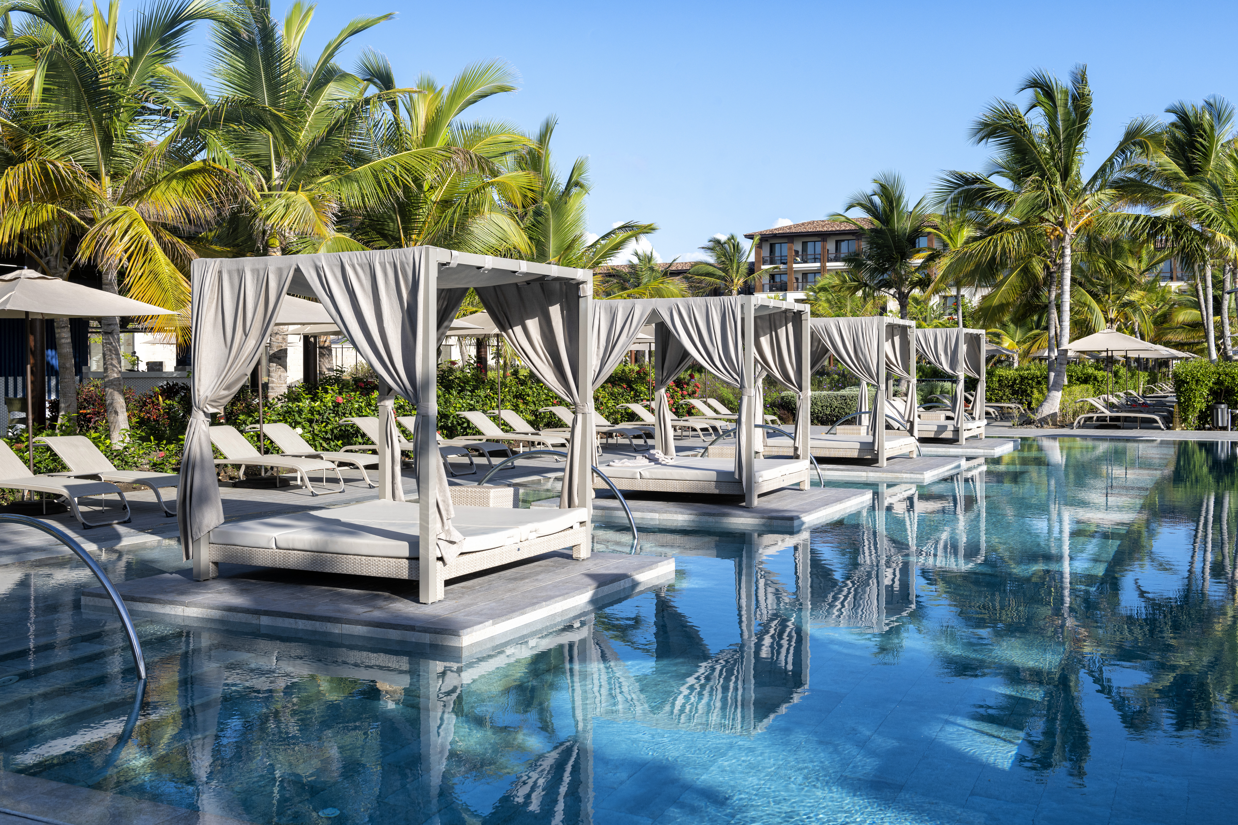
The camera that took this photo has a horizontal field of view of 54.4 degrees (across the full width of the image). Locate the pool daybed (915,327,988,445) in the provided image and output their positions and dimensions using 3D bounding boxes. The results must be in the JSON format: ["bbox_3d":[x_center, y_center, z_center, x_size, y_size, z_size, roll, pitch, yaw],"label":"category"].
[{"bbox_3d":[5.947,-0.522,23.517,2.009,2.160,2.094,1,2,26],"label":"pool daybed"}]

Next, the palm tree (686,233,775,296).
[{"bbox_3d":[5.941,-5.226,64.000,4.732,8.688,4.732,0,2,0],"label":"palm tree"}]

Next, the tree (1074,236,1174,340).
[{"bbox_3d":[18.375,-3.479,44.245,4.100,6.500,4.100,1,2,23],"label":"tree"}]

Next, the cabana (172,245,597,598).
[{"bbox_3d":[-1.527,0.036,8.509,1.921,2.130,2.044,1,2,27],"label":"cabana"}]

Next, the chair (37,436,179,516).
[{"bbox_3d":[-5.014,0.603,12.150,1.920,0.750,0.620,1,2,27],"label":"chair"}]

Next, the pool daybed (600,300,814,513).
[{"bbox_3d":[0.924,-0.153,13.611,2.009,2.160,2.094,1,2,26],"label":"pool daybed"}]

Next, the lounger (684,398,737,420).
[{"bbox_3d":[2.282,0.070,27.023,2.013,0.736,0.638,1,2,26],"label":"lounger"}]

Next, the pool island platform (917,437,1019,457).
[{"bbox_3d":[5.995,0.646,23.275,2.945,0.157,2.847,1,2,26],"label":"pool island platform"}]

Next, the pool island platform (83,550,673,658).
[{"bbox_3d":[-1.533,1.199,8.436,2.945,0.157,2.847,1,2,26],"label":"pool island platform"}]

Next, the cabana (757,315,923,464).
[{"bbox_3d":[3.369,-0.332,18.458,1.921,2.130,2.044,1,2,27],"label":"cabana"}]

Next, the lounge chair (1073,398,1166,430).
[{"bbox_3d":[11.549,0.010,27.642,1.920,0.750,0.620,1,2,27],"label":"lounge chair"}]

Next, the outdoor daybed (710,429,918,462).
[{"bbox_3d":[3.373,0.521,18.598,2.009,0.442,2.094,1,2,26],"label":"outdoor daybed"}]

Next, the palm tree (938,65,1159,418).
[{"bbox_3d":[11.561,-4.563,32.400,5.963,9.576,5.963,0,2,0],"label":"palm tree"}]

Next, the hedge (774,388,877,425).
[{"bbox_3d":[5.485,-0.156,30.238,2.601,0.920,1.200,1,2,27],"label":"hedge"}]

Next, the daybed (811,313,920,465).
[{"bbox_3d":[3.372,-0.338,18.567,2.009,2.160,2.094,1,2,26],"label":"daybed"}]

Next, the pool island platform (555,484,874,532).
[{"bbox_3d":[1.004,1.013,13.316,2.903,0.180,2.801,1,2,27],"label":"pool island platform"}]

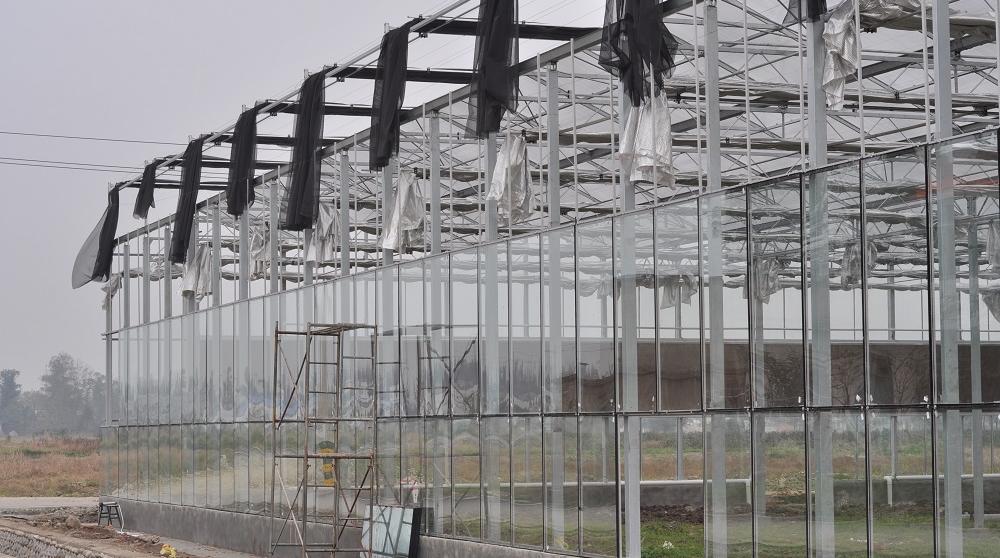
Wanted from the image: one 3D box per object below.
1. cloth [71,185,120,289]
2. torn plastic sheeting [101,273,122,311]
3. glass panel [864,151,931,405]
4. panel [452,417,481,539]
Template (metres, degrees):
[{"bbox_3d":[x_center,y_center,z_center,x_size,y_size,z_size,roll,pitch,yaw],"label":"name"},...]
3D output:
[{"bbox_3d":[-9.245,-0.936,47.479,0.950,2.300,1.100,1,-4,-22],"label":"cloth"},{"bbox_3d":[-8.784,0.305,47.040,0.412,0.813,0.490,1,-4,-22],"label":"torn plastic sheeting"},{"bbox_3d":[3.300,-0.004,17.339,0.040,2.091,0.970,1,-4,-22],"label":"glass panel"},{"bbox_3d":[-0.413,2.501,25.989,0.029,1.524,0.956,1,-4,-22],"label":"panel"}]

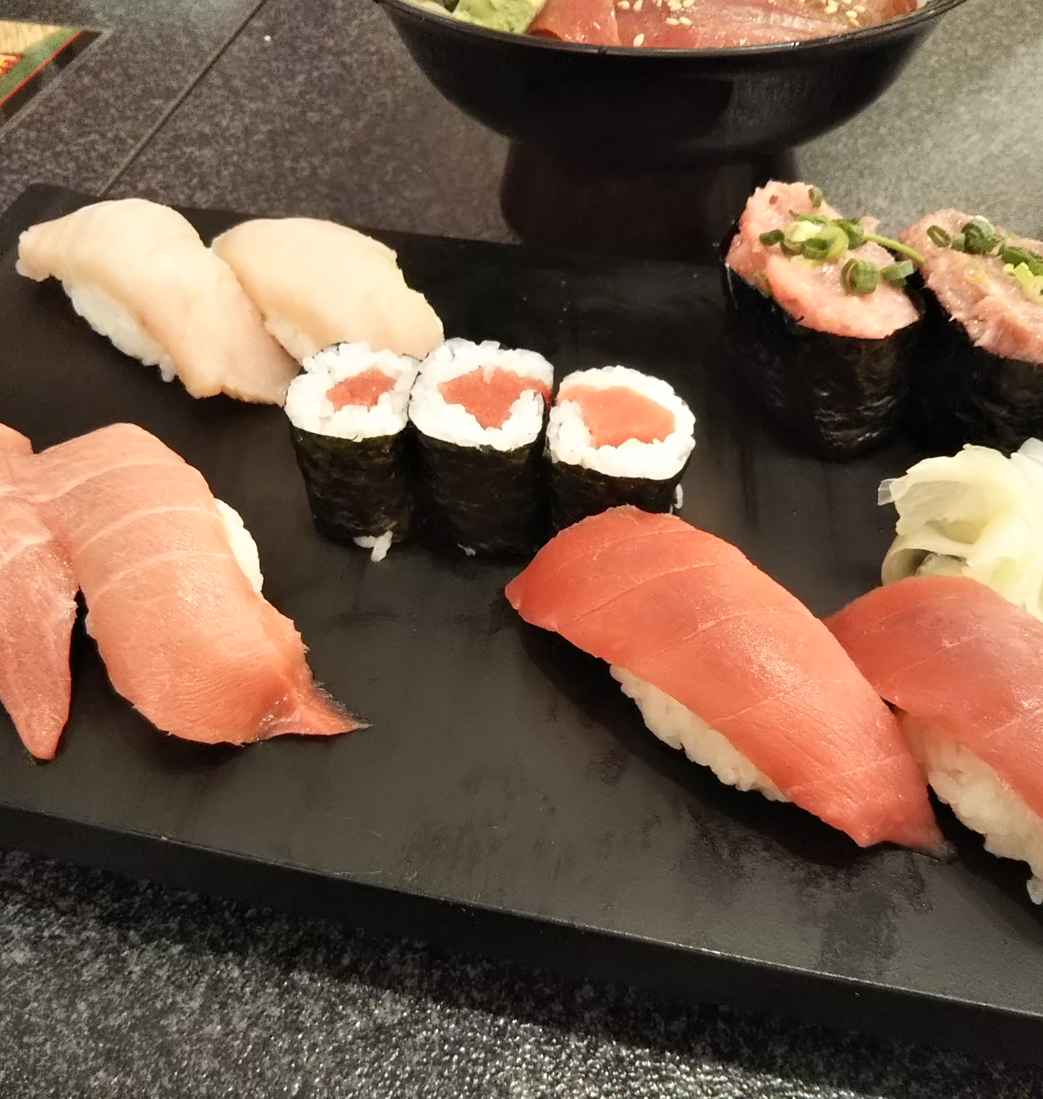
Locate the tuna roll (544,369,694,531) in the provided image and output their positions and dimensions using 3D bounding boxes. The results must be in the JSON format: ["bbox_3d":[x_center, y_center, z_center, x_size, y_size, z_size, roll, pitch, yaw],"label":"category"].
[{"bbox_3d":[0.019,-0.016,0.254,0.029,0.026,0.030,-1,48,1],"label":"tuna roll"}]

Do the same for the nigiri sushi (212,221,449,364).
[{"bbox_3d":[-0.046,-0.059,0.291,0.034,0.031,0.080,-34,55,-26],"label":"nigiri sushi"}]

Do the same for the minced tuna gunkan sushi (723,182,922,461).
[{"bbox_3d":[0.064,-0.049,0.273,0.033,0.040,0.056,-16,49,-13],"label":"minced tuna gunkan sushi"}]

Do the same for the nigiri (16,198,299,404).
[{"bbox_3d":[-0.088,-0.066,0.300,0.088,0.030,0.032,33,57,28],"label":"nigiri"}]

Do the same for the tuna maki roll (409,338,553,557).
[{"bbox_3d":[-0.007,-0.019,0.254,0.029,0.031,0.031,-3,48,0],"label":"tuna maki roll"}]

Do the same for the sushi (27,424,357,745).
[{"bbox_3d":[-0.069,0.001,0.237,0.036,0.032,0.092,-29,53,-22],"label":"sushi"}]

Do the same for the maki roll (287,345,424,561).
[{"bbox_3d":[-0.031,-0.020,0.255,0.029,0.032,0.029,-1,48,1],"label":"maki roll"}]

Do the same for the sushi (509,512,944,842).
[{"bbox_3d":[0.033,0.015,0.222,0.032,0.031,0.089,-33,55,-25],"label":"sushi"}]

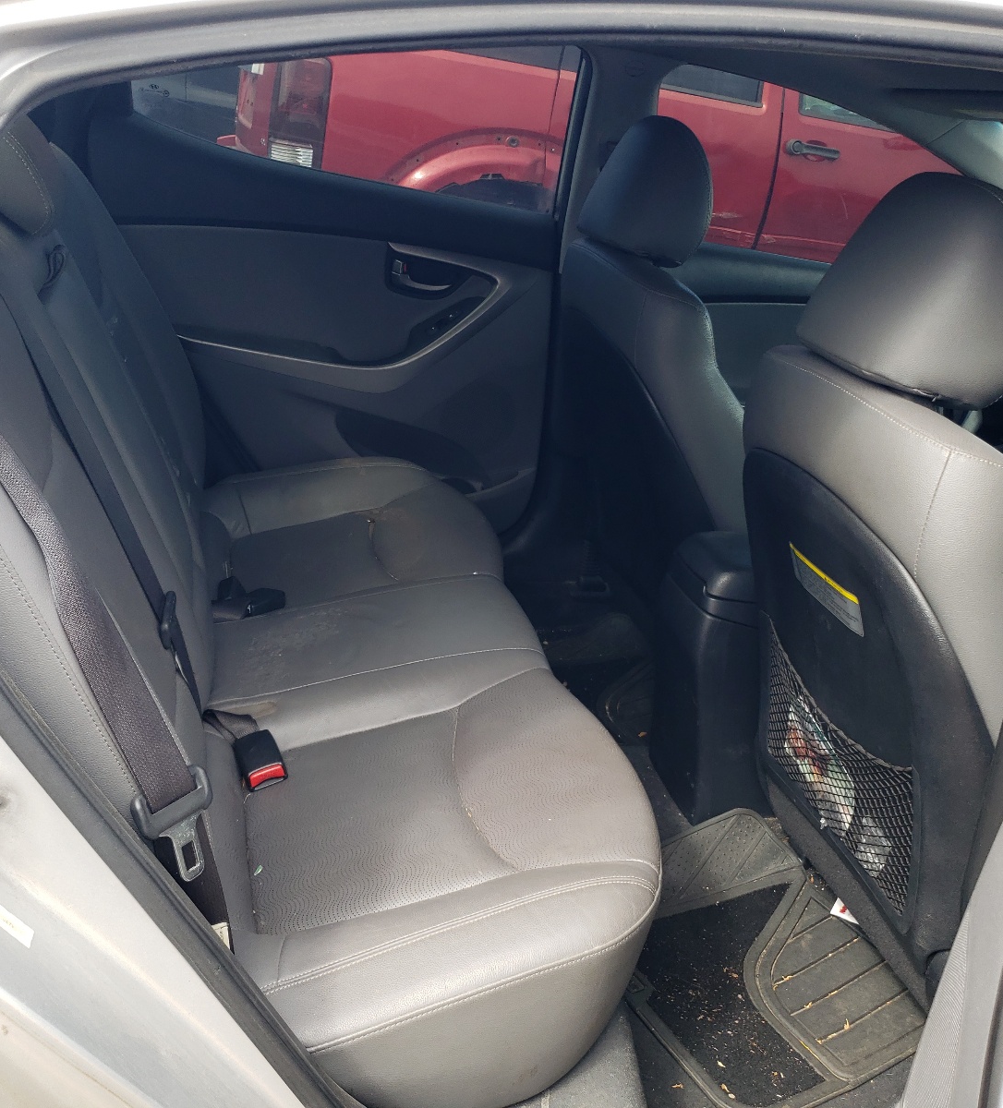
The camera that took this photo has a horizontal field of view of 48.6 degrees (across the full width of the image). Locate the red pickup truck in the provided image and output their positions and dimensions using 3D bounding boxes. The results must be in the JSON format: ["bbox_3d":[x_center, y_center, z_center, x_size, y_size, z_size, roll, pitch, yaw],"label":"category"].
[{"bbox_3d":[0.968,-1.734,5.227,4.700,1.780,1.870,-1,25,-23],"label":"red pickup truck"}]

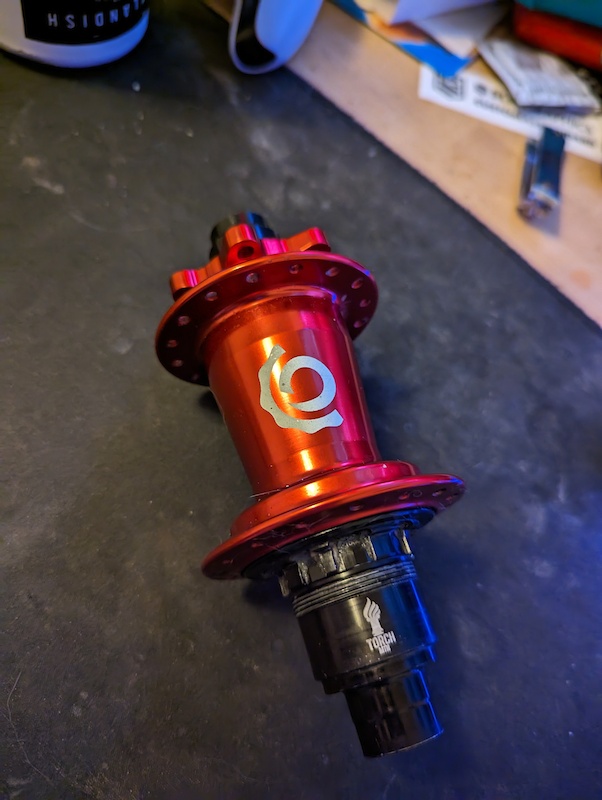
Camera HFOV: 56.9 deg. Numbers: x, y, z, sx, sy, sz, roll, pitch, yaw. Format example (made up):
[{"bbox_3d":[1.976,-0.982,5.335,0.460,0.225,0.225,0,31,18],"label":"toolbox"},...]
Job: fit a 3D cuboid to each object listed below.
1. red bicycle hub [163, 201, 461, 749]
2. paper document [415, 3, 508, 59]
[{"bbox_3d":[0.002,0.011,0.151,0.067,0.067,0.148,-12,66,-14],"label":"red bicycle hub"},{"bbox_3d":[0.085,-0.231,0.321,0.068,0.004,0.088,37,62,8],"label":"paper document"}]

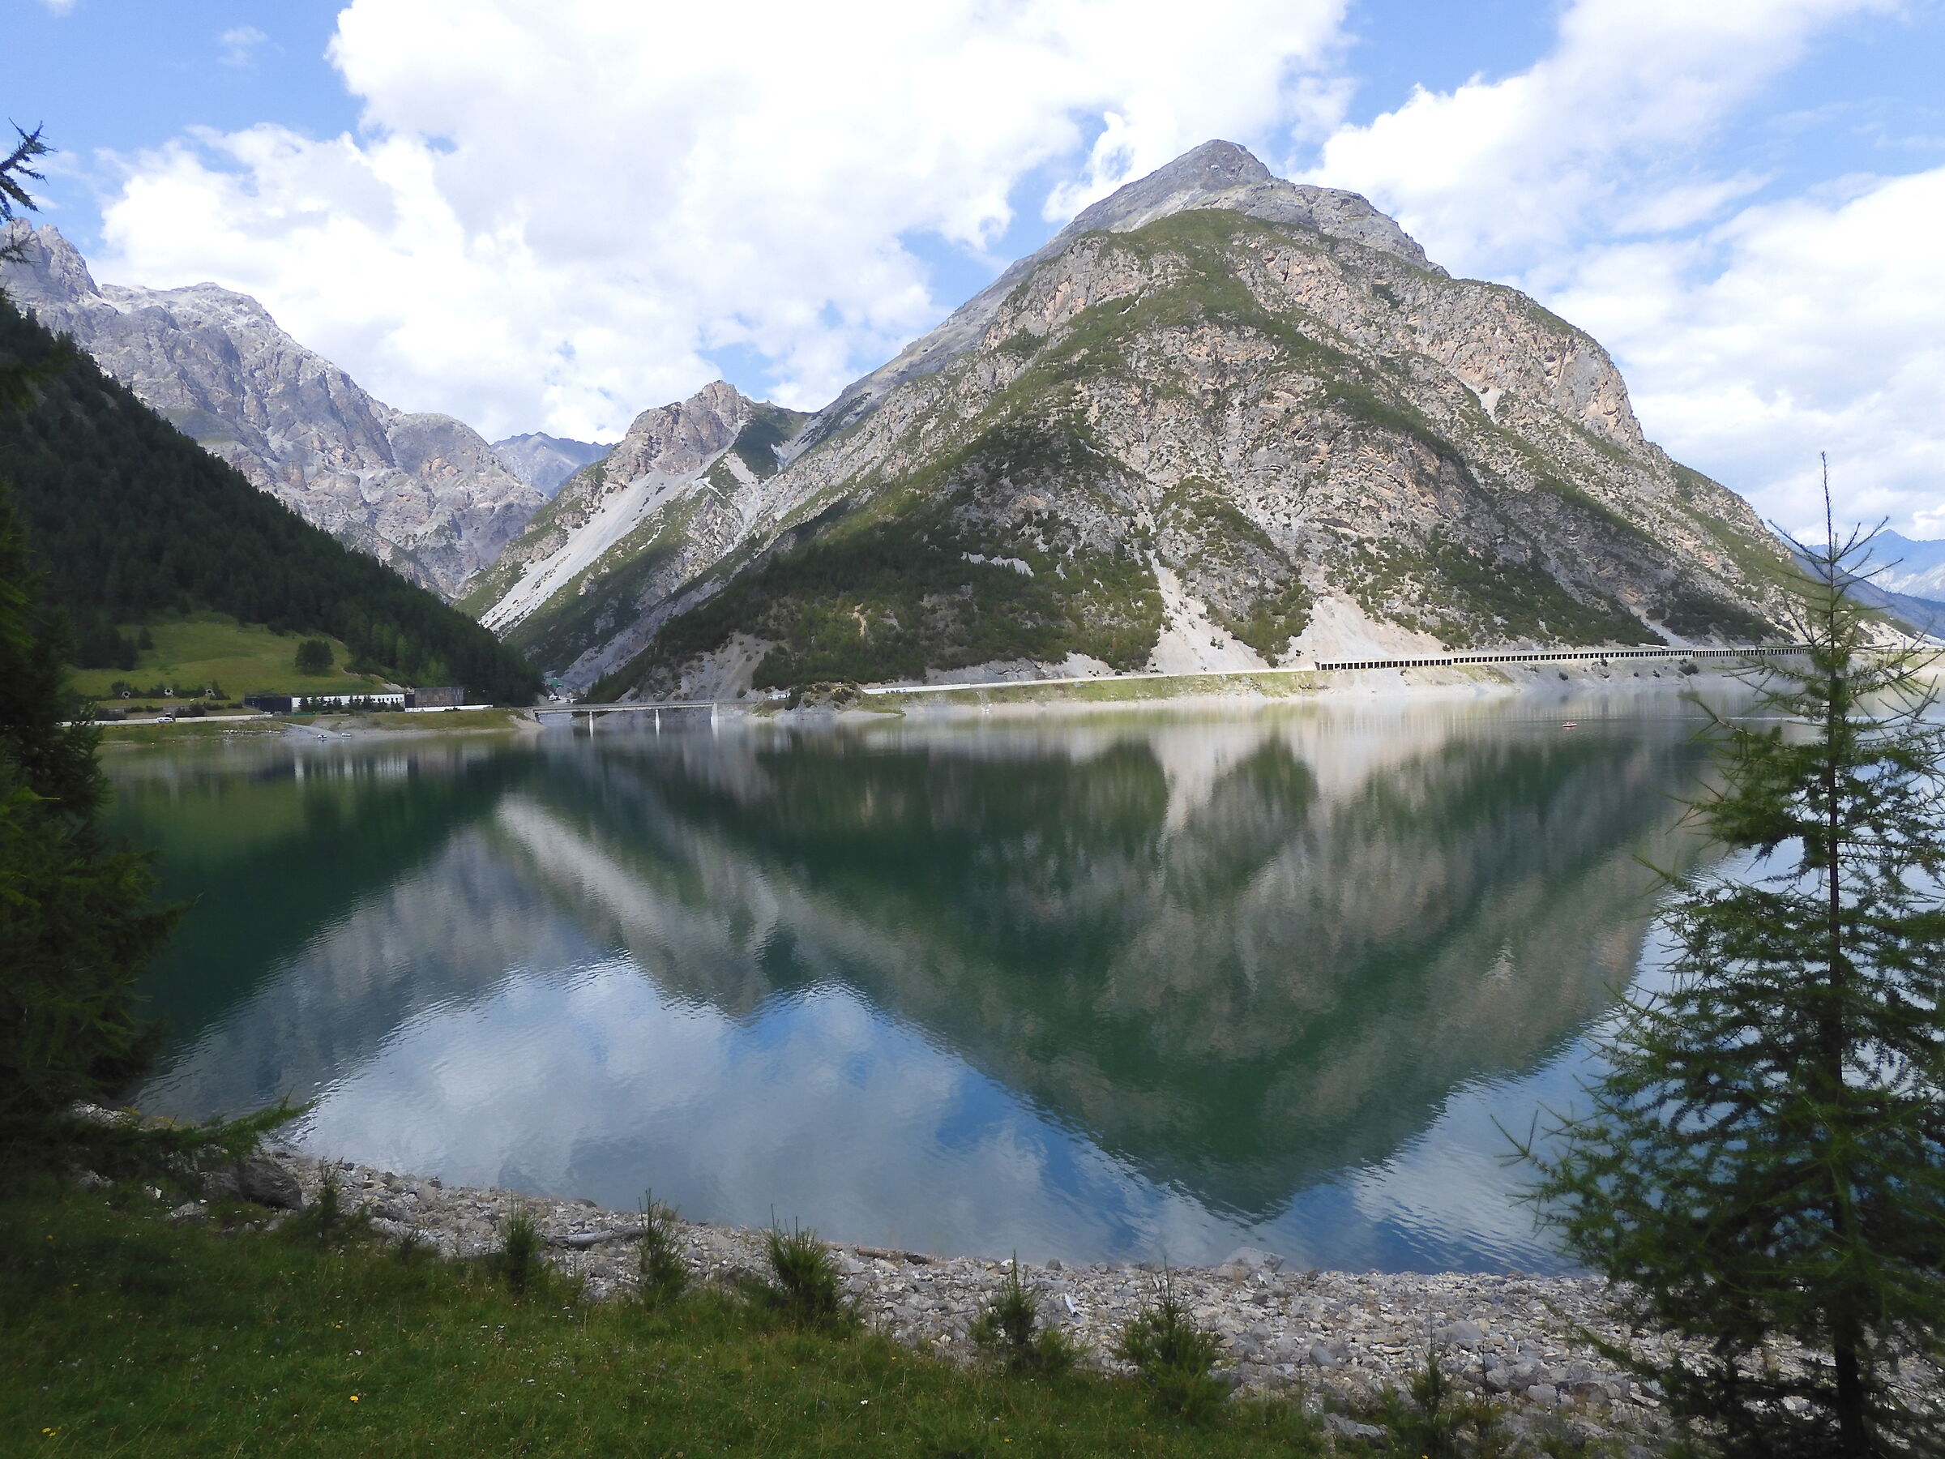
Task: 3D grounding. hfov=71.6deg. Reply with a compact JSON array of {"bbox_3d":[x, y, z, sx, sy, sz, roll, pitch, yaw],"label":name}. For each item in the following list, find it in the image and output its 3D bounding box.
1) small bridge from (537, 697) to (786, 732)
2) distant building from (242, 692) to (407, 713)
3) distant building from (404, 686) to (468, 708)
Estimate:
[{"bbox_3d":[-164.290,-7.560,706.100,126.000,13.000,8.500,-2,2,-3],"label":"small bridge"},{"bbox_3d":[-320.780,-13.150,666.730,72.000,7.800,14.000,-3,2,-14],"label":"distant building"},{"bbox_3d":[-273.090,-16.190,687.570,29.000,9.800,14.000,-3,2,-14],"label":"distant building"}]

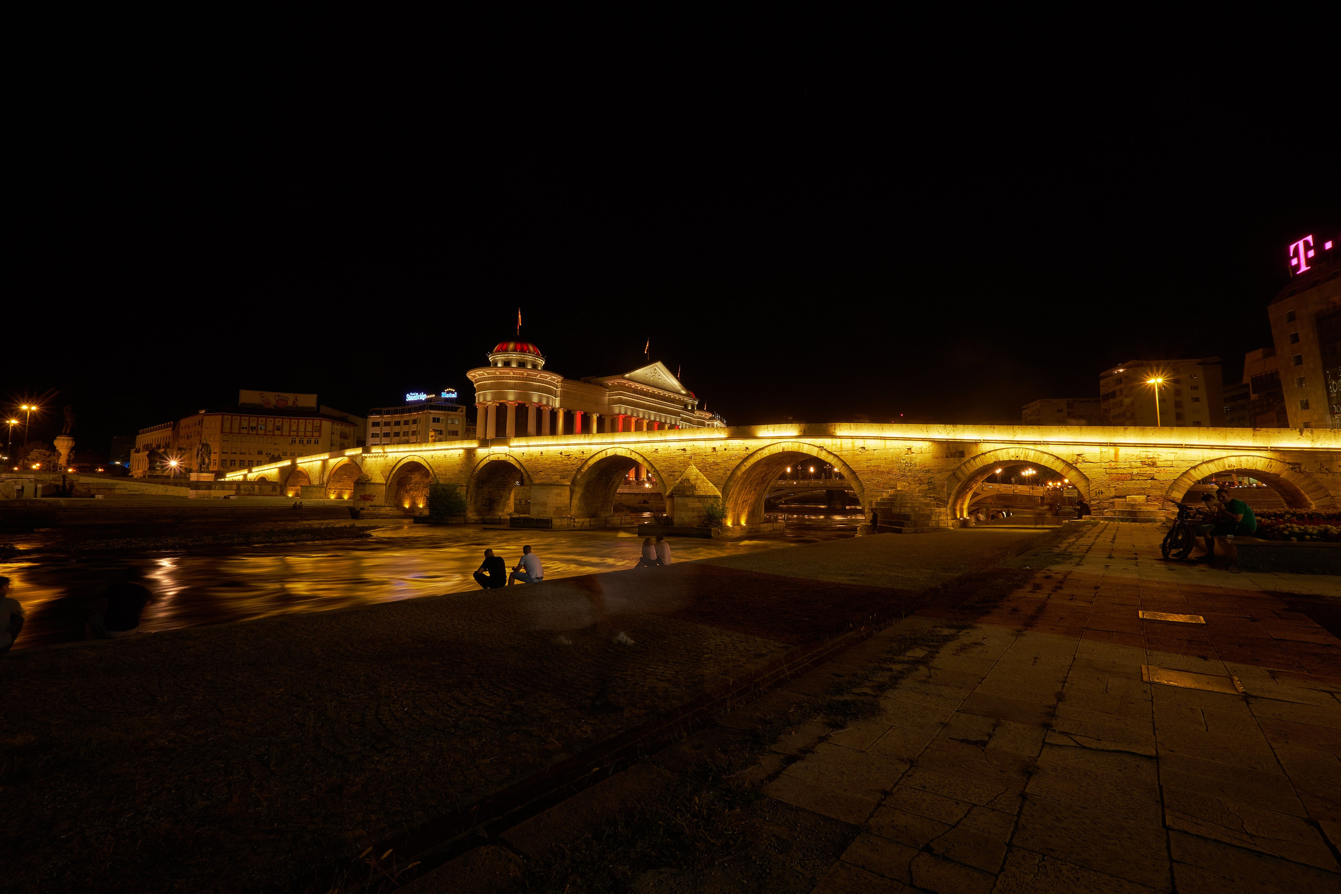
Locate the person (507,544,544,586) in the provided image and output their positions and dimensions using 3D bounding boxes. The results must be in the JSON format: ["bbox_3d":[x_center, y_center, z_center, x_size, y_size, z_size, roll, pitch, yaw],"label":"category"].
[{"bbox_3d":[-3.050,2.499,11.700,0.750,0.920,0.500,-2,-5,23],"label":"person"}]

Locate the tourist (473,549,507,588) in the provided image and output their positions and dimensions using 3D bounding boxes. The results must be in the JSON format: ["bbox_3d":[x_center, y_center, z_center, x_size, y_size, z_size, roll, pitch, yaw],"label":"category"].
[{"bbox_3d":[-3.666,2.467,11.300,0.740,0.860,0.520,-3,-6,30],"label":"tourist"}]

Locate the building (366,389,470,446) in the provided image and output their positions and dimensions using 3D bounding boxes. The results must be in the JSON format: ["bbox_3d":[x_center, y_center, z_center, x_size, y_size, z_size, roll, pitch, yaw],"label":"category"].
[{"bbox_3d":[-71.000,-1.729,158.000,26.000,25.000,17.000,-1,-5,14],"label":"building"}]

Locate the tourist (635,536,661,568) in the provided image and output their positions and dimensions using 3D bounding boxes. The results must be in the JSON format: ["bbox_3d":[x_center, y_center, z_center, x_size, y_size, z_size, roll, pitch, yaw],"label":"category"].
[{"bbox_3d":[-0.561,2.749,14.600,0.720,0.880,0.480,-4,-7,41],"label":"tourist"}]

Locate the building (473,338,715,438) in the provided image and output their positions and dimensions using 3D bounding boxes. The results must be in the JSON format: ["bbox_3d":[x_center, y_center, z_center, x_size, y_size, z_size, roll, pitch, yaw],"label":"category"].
[{"bbox_3d":[-15.500,-3.745,143.000,31.000,33.000,82.000,-3,-6,32],"label":"building"}]

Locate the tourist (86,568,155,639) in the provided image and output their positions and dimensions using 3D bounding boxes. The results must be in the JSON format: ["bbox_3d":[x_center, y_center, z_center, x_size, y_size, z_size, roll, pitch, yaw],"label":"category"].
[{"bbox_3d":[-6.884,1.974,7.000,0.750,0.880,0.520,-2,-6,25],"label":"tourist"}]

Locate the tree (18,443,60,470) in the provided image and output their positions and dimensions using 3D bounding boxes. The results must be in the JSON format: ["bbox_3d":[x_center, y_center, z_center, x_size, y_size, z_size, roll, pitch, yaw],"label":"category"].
[{"bbox_3d":[-158.000,2.919,140.000,6.000,7.500,6.000,0,-5,0],"label":"tree"}]

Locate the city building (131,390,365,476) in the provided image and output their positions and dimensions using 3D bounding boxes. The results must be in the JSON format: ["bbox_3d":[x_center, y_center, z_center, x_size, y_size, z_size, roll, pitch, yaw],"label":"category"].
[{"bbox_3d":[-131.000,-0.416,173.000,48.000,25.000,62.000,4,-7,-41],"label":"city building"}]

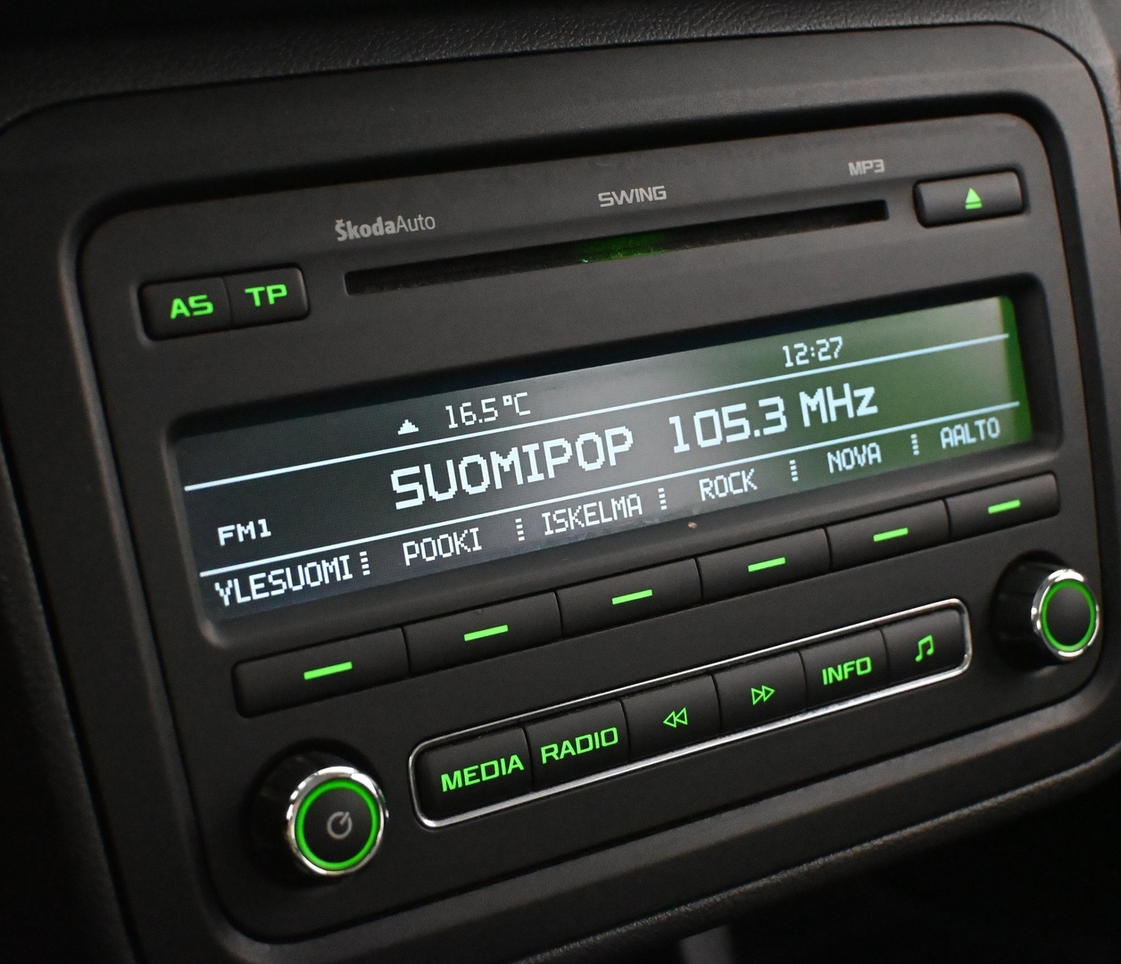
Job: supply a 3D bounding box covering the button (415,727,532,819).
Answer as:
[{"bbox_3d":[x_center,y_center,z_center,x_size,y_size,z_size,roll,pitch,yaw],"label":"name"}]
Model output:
[{"bbox_3d":[-0.016,0.054,0.350,0.022,0.012,0.004,-12,4,-28],"label":"button"}]

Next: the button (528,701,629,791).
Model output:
[{"bbox_3d":[0.003,0.050,0.360,0.021,0.012,0.004,-12,4,-28],"label":"button"}]

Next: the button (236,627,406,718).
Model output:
[{"bbox_3d":[-0.042,0.034,0.336,0.033,0.009,0.004,-12,4,-28],"label":"button"}]

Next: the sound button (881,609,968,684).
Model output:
[{"bbox_3d":[0.077,0.035,0.401,0.021,0.012,0.004,-12,4,-28],"label":"sound button"}]

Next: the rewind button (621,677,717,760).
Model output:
[{"bbox_3d":[0.022,0.046,0.370,0.021,0.012,0.004,-12,4,-28],"label":"rewind button"}]

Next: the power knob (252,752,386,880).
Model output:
[{"bbox_3d":[-0.041,0.059,0.330,0.022,0.022,0.011,-12,4,-28],"label":"power knob"}]

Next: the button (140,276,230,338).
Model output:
[{"bbox_3d":[-0.064,-0.030,0.325,0.015,0.009,0.004,-12,4,-28],"label":"button"}]

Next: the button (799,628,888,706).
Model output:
[{"bbox_3d":[0.059,0.039,0.391,0.021,0.012,0.004,-12,4,-28],"label":"button"}]

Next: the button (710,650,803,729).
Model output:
[{"bbox_3d":[0.040,0.042,0.380,0.021,0.012,0.004,-12,4,-28],"label":"button"}]

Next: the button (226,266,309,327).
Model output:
[{"bbox_3d":[-0.052,-0.033,0.332,0.015,0.009,0.004,-12,4,-28],"label":"button"}]

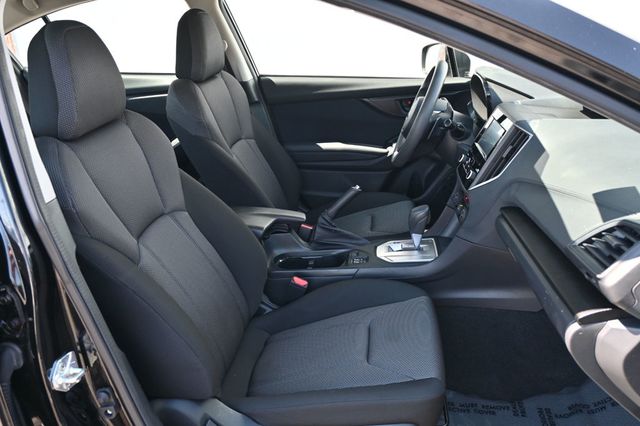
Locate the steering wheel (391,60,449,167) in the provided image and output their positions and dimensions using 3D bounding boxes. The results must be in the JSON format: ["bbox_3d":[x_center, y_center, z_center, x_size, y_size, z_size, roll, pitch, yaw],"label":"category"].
[{"bbox_3d":[0.339,-0.311,1.722,0.090,0.370,0.370,20,22,-2],"label":"steering wheel"}]

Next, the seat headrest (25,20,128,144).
[{"bbox_3d":[-0.482,-0.277,1.058,0.120,0.210,0.265,1,22,6],"label":"seat headrest"}]

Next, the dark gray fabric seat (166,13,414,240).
[{"bbox_3d":[-0.047,-0.175,1.819,0.830,0.980,0.530,1,22,6],"label":"dark gray fabric seat"}]

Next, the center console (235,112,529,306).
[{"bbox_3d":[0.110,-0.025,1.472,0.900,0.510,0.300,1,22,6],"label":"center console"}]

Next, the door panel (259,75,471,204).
[{"bbox_3d":[0.202,-0.250,2.141,0.910,0.590,0.130,1,22,6],"label":"door panel"}]

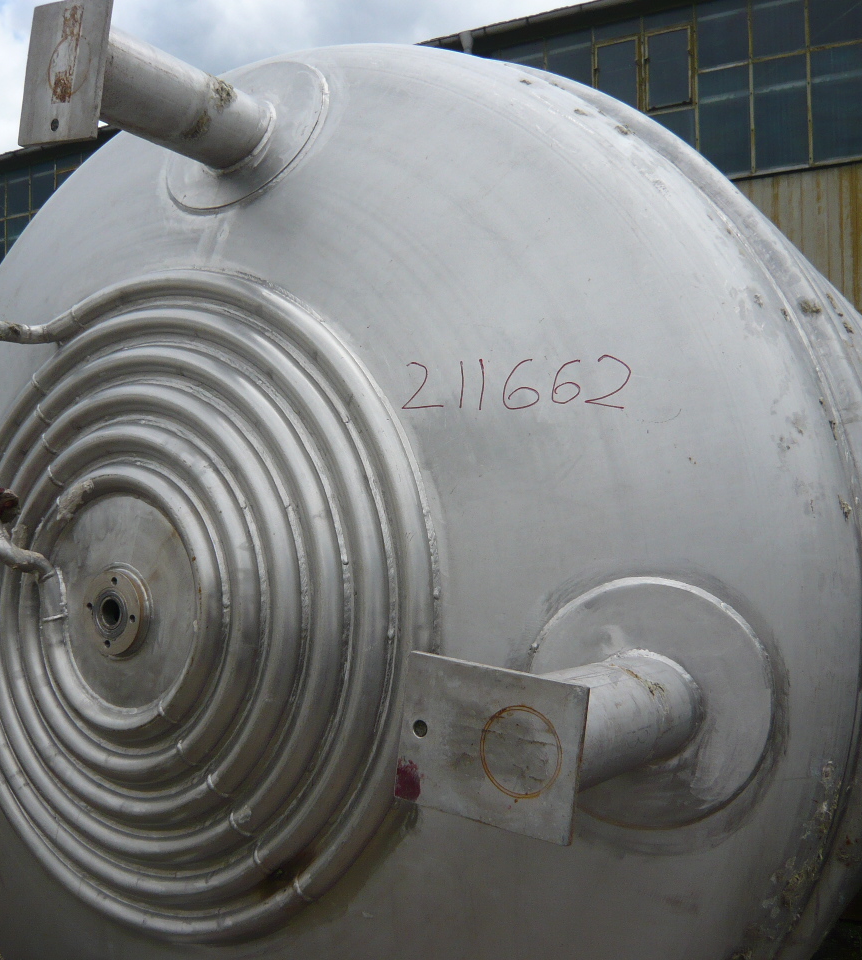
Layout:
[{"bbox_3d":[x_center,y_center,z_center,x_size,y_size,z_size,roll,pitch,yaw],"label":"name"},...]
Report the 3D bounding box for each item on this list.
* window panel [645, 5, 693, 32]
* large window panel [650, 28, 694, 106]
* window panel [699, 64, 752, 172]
[{"bbox_3d":[3.042,-5.913,13.261,0.646,0.258,0.050,-1,0,29],"label":"window panel"},{"bbox_3d":[3.074,-5.277,13.252,0.612,1.040,0.050,-1,0,29],"label":"large window panel"},{"bbox_3d":[3.675,-4.490,12.930,0.653,1.360,0.050,-1,0,29],"label":"window panel"}]

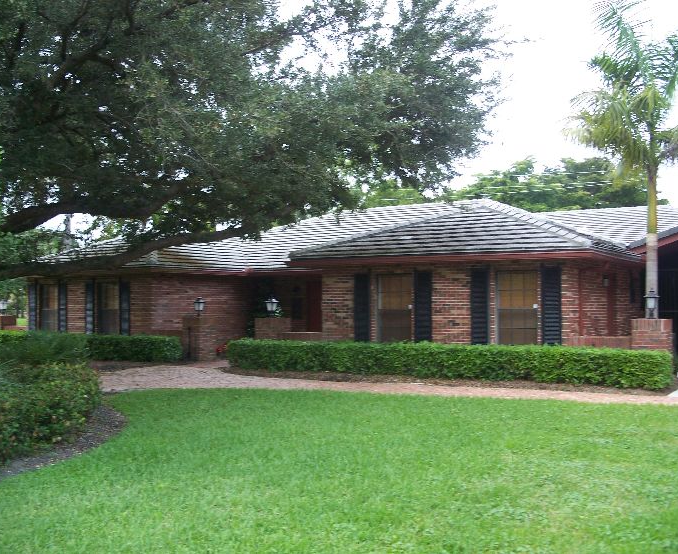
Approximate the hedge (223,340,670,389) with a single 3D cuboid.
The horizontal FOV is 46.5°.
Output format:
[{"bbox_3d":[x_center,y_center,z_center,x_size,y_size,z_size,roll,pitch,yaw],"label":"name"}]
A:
[{"bbox_3d":[1.722,1.712,16.304,9.456,0.630,1.000,-1,-2,31],"label":"hedge"}]

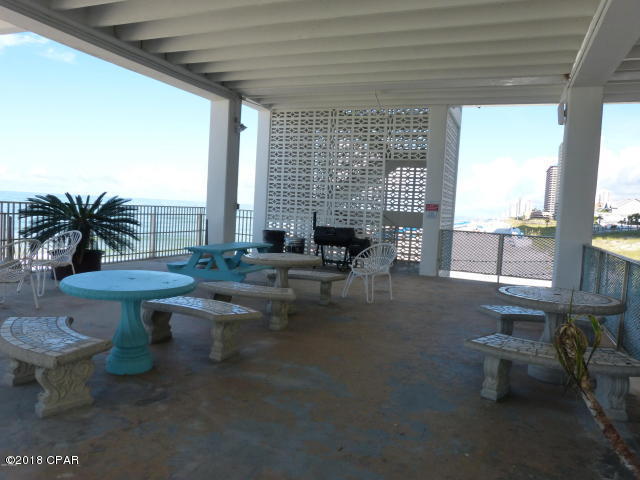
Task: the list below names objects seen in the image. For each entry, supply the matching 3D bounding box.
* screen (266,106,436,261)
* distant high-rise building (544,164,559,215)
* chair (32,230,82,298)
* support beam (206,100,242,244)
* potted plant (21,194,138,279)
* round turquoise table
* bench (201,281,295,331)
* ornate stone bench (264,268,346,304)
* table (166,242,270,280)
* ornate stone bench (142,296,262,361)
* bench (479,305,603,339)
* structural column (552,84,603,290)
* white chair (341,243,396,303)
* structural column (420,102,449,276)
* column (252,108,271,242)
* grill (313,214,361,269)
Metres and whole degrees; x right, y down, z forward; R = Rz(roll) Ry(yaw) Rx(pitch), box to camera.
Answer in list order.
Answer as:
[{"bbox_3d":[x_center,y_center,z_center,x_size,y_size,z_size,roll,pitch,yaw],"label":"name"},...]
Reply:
[{"bbox_3d":[0.538,-1.262,11.396,4.090,3.860,0.140,5,4,23],"label":"screen"},{"bbox_3d":[292.393,-57.194,577.434,15.000,64.000,32.000,4,4,21],"label":"distant high-rise building"},{"bbox_3d":[-3.882,0.327,6.771,0.700,0.900,0.710,5,4,26],"label":"chair"},{"bbox_3d":[-2.224,-1.260,10.619,0.450,3.720,0.440,5,4,22],"label":"support beam"},{"bbox_3d":[-4.141,-0.079,7.991,1.850,1.470,1.850,5,4,23],"label":"potted plant"},{"bbox_3d":[-1.589,0.694,3.868,1.020,0.740,1.020,3,4,0],"label":"round turquoise table"},{"bbox_3d":[-0.853,0.796,5.649,1.230,0.430,0.550,4,4,16],"label":"bench"},{"bbox_3d":[-0.265,0.710,7.074,1.240,0.420,0.500,4,4,17],"label":"ornate stone bench"},{"bbox_3d":[-1.486,0.459,7.863,1.450,0.740,1.780,4,4,18],"label":"table"},{"bbox_3d":[-1.186,0.855,4.501,1.270,0.430,0.550,5,4,27],"label":"ornate stone bench"},{"bbox_3d":[2.371,1.006,5.010,1.220,0.430,0.530,4,4,17],"label":"bench"},{"bbox_3d":[3.821,-0.525,6.883,0.400,3.330,0.400,5,4,23],"label":"structural column"},{"bbox_3d":[0.864,0.520,7.569,0.700,0.900,0.710,7,5,43],"label":"white chair"},{"bbox_3d":[2.646,-1.106,10.630,0.400,3.870,0.400,5,4,23],"label":"structural column"},{"bbox_3d":[-1.465,-1.441,12.378,0.390,3.880,0.400,5,4,23],"label":"column"},{"bbox_3d":[0.488,0.049,11.076,1.300,1.330,0.650,5,4,22],"label":"grill"}]

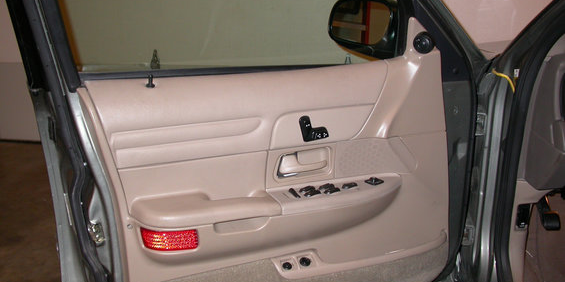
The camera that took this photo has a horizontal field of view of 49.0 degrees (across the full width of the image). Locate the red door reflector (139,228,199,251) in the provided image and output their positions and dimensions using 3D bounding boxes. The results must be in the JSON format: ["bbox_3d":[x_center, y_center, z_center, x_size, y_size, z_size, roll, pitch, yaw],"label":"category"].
[{"bbox_3d":[-0.250,0.218,1.376,0.122,0.045,0.025,0,14,-2],"label":"red door reflector"}]

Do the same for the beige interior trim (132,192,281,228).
[{"bbox_3d":[-0.180,0.152,1.427,0.330,0.050,0.090,-6,15,-24],"label":"beige interior trim"}]

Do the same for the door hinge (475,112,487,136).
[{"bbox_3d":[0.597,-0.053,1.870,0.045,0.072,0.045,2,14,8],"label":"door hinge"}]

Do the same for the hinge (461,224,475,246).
[{"bbox_3d":[0.580,0.293,1.945,0.045,0.072,0.045,2,14,8],"label":"hinge"}]

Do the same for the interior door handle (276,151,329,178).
[{"bbox_3d":[0.051,0.059,1.572,0.129,0.050,0.035,-6,15,-24],"label":"interior door handle"}]

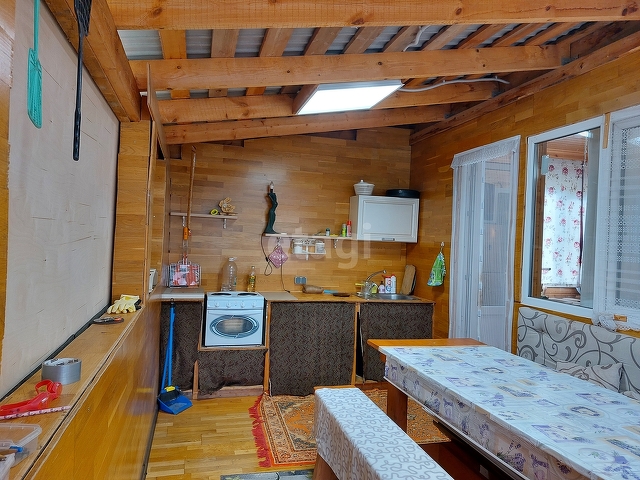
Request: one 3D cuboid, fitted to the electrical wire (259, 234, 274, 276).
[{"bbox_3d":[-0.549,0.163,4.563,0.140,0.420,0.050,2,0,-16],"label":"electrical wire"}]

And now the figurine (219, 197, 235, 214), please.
[{"bbox_3d":[-0.921,-0.344,4.412,0.165,0.180,0.090,2,0,-16],"label":"figurine"}]

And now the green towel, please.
[{"bbox_3d":[1.157,0.291,4.377,0.070,0.350,0.230,2,0,-16],"label":"green towel"}]

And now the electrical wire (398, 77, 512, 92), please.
[{"bbox_3d":[1.035,-1.173,3.371,0.960,0.090,0.050,-11,3,-15],"label":"electrical wire"}]

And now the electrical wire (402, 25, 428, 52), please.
[{"bbox_3d":[0.570,-1.197,2.629,0.100,0.060,0.360,3,0,-16],"label":"electrical wire"}]

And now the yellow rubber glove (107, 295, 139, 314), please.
[{"bbox_3d":[-0.931,0.304,2.121,0.145,0.070,0.190,2,0,-7],"label":"yellow rubber glove"}]

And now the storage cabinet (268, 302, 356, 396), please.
[{"bbox_3d":[-0.132,1.000,4.409,0.870,0.850,0.560,2,0,-16],"label":"storage cabinet"}]

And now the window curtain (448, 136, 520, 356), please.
[{"bbox_3d":[1.361,0.336,3.887,0.070,2.326,0.930,3,0,-16],"label":"window curtain"}]

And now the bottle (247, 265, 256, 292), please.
[{"bbox_3d":[-0.692,0.421,4.617,0.078,0.280,0.078,3,0,-16],"label":"bottle"}]

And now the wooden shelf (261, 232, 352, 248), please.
[{"bbox_3d":[-0.119,0.010,4.691,0.953,0.113,0.183,3,0,-16],"label":"wooden shelf"}]

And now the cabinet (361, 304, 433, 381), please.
[{"bbox_3d":[0.658,1.051,4.772,0.822,0.868,0.620,3,0,-16],"label":"cabinet"}]

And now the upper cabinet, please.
[{"bbox_3d":[0.699,-0.222,4.868,0.695,0.471,0.276,3,0,-16],"label":"upper cabinet"}]

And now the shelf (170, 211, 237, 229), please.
[{"bbox_3d":[-1.174,-0.188,4.497,0.646,0.118,0.170,3,0,-16],"label":"shelf"}]

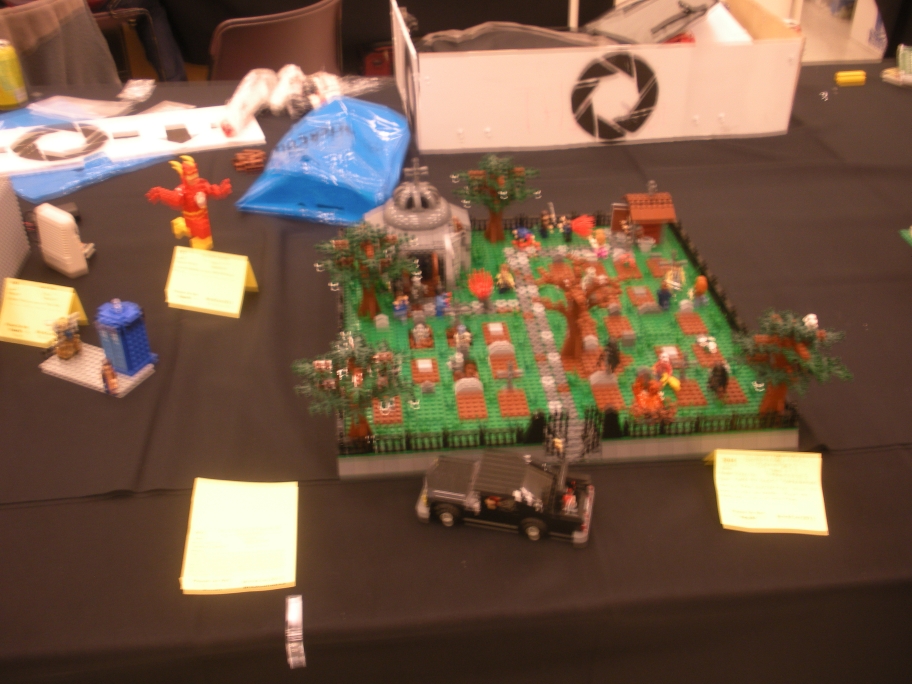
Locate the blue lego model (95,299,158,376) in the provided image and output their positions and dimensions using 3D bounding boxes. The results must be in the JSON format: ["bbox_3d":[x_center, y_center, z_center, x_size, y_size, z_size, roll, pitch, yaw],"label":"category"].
[{"bbox_3d":[-0.410,-0.011,1.172,0.047,0.095,0.049,14,36,20],"label":"blue lego model"}]

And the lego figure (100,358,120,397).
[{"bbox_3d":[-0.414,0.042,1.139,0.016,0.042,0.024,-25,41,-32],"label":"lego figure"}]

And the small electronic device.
[{"bbox_3d":[-0.571,-0.152,1.393,0.067,0.095,0.041,25,41,32],"label":"small electronic device"}]

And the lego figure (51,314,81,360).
[{"bbox_3d":[-0.495,-0.007,1.206,0.032,0.050,0.030,14,36,20],"label":"lego figure"}]

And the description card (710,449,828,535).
[{"bbox_3d":[0.324,0.139,0.990,0.108,0.060,0.100,2,34,2],"label":"description card"}]

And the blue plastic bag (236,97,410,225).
[{"bbox_3d":[-0.217,-0.334,1.668,0.252,0.090,0.340,5,34,8],"label":"blue plastic bag"}]

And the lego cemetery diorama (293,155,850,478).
[{"bbox_3d":[0.115,-0.085,1.207,0.611,0.190,0.556,-3,34,-4],"label":"lego cemetery diorama"}]

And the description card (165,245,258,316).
[{"bbox_3d":[-0.339,-0.091,1.323,0.109,0.072,0.073,9,35,13],"label":"description card"}]

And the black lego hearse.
[{"bbox_3d":[0.052,0.155,0.969,0.175,0.058,0.064,7,35,11],"label":"black lego hearse"}]

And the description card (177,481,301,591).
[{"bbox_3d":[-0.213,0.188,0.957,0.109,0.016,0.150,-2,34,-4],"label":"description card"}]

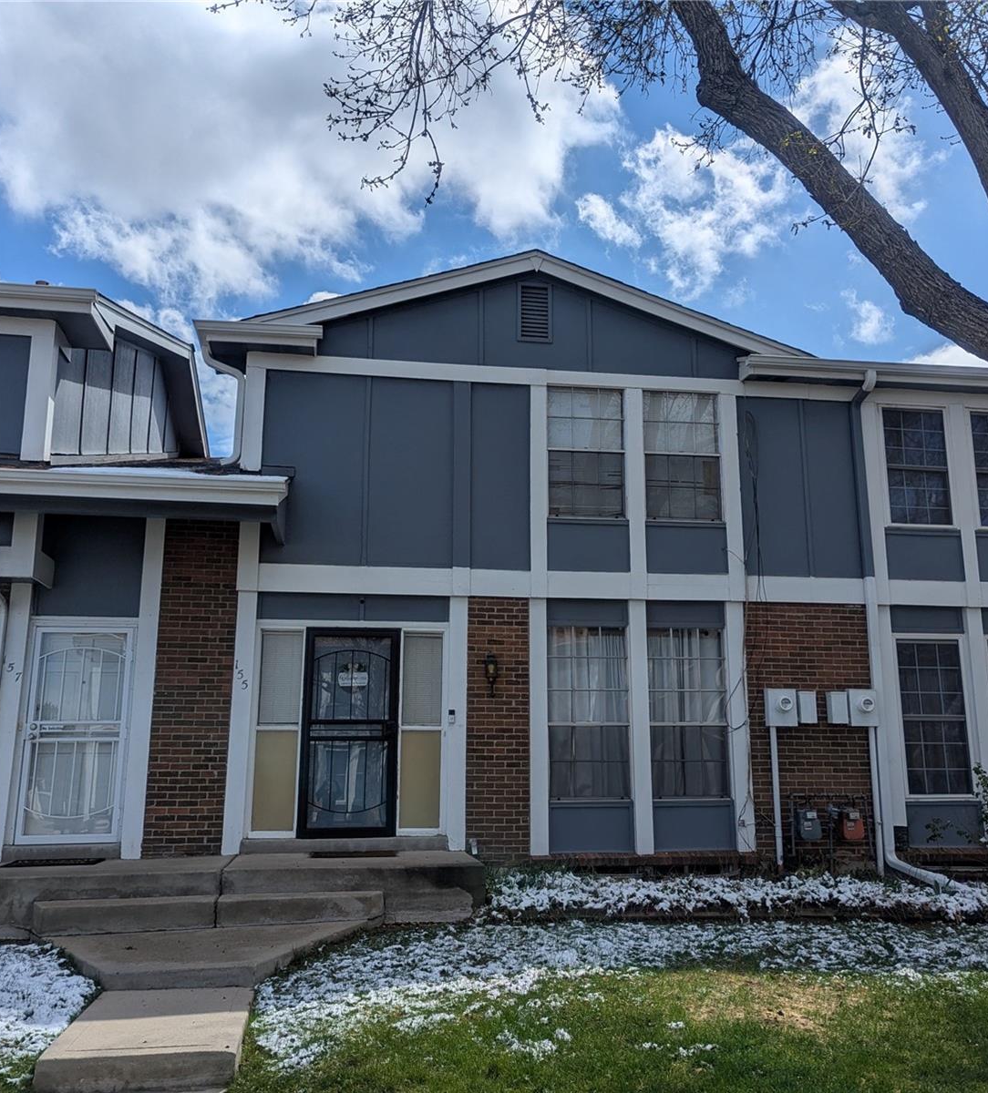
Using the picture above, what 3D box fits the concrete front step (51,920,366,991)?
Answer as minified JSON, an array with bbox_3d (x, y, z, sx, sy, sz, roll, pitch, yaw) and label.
[{"bbox_3d":[-1.997,2.753,6.775,2.300,0.120,1.650,2,-13,-7],"label":"concrete front step"}]

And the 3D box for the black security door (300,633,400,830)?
[{"bbox_3d":[-1.434,1.853,10.095,0.950,2.045,0.070,2,-13,-7],"label":"black security door"}]

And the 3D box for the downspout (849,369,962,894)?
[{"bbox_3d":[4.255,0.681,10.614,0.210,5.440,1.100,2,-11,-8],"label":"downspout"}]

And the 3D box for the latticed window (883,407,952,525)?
[{"bbox_3d":[4.886,-0.931,11.640,0.742,1.390,0.100,2,-11,-8],"label":"latticed window"}]

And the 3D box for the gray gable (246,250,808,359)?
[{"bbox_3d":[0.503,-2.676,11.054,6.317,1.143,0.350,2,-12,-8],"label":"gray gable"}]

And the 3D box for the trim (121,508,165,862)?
[{"bbox_3d":[-3.380,1.321,9.736,0.193,3.273,0.050,2,-12,-8],"label":"trim"}]

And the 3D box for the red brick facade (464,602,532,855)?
[{"bbox_3d":[0.040,1.840,10.340,0.653,2.625,0.120,2,-13,-7],"label":"red brick facade"}]

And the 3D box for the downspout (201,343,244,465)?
[{"bbox_3d":[-2.848,-1.479,10.496,0.460,1.280,0.380,2,-13,-7],"label":"downspout"}]

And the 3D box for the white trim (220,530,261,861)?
[{"bbox_3d":[-2.462,1.332,9.861,0.193,3.236,0.050,2,-12,-8],"label":"white trim"}]

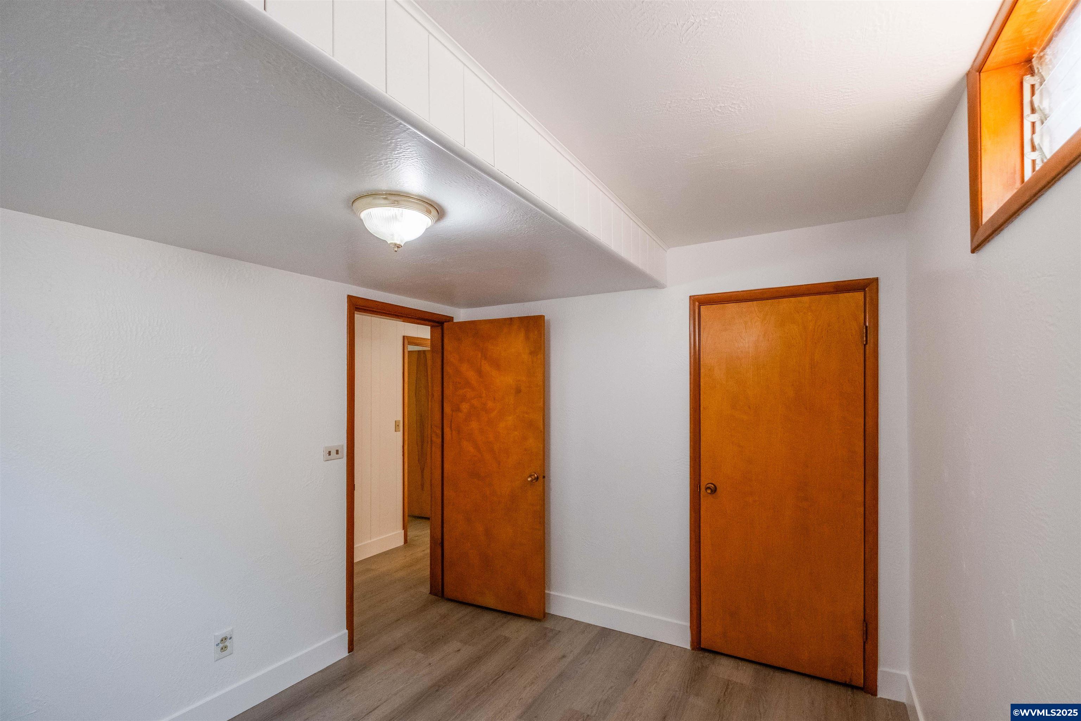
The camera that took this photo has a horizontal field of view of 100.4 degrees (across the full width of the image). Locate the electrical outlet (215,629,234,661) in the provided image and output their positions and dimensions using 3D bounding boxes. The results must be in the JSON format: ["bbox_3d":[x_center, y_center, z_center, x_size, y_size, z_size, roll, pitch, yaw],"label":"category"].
[{"bbox_3d":[-1.486,1.333,2.113,0.010,0.122,0.077,-1,-3,33],"label":"electrical outlet"}]

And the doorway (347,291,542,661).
[{"bbox_3d":[-0.620,0.680,2.870,0.840,2.100,0.930,-1,-3,33],"label":"doorway"}]

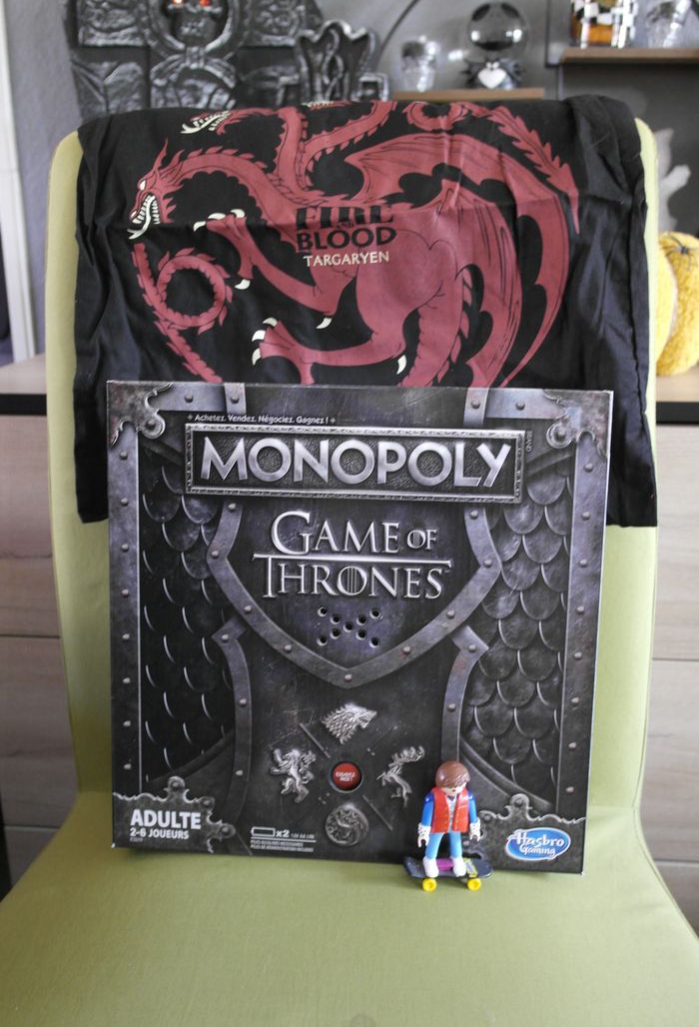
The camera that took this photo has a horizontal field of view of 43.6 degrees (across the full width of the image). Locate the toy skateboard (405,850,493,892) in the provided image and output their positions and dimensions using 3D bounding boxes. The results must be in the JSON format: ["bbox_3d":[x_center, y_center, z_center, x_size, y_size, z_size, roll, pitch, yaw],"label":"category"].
[{"bbox_3d":[0.062,0.222,0.541,0.054,0.014,0.019,-1,14,-3],"label":"toy skateboard"}]

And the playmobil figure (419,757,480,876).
[{"bbox_3d":[0.061,0.182,0.534,0.036,0.072,0.021,-2,14,-7],"label":"playmobil figure"}]

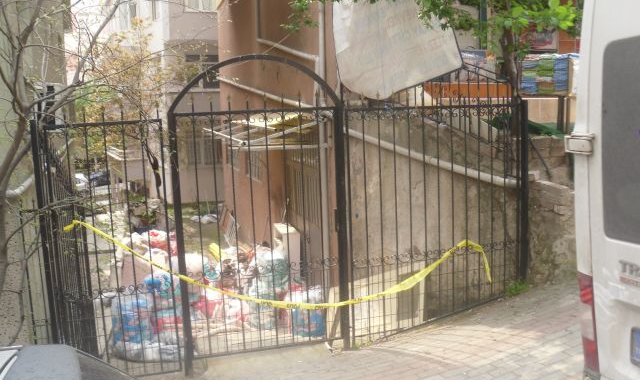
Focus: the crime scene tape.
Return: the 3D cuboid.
[{"bbox_3d":[-0.126,0.503,4.580,3.200,0.820,0.180,-5,8,-17],"label":"crime scene tape"}]

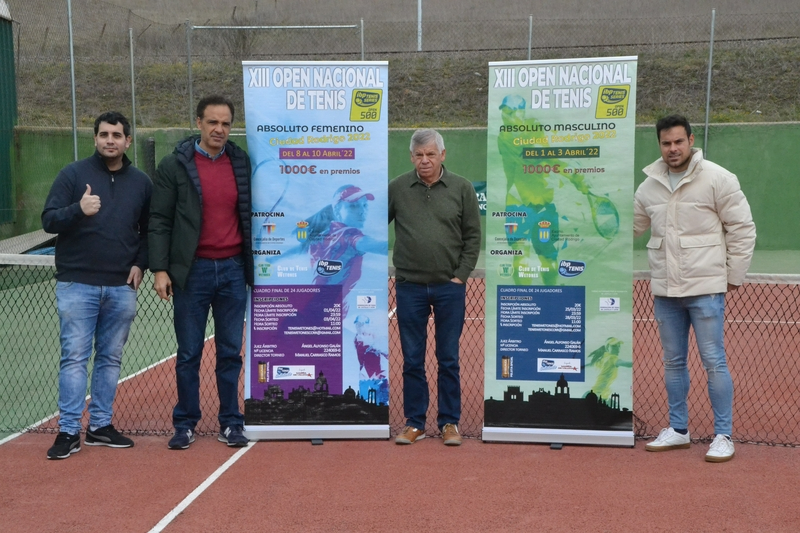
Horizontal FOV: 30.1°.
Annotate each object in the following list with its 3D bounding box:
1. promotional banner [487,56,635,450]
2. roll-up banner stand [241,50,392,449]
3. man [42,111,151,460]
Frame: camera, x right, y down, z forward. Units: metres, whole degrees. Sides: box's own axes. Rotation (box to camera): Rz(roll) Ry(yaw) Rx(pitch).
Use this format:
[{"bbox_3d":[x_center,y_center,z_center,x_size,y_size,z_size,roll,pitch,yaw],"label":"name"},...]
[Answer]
[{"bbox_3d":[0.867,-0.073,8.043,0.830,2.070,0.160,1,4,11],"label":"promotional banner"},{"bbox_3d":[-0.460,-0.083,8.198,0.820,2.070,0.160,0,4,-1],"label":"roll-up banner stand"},{"bbox_3d":[-1.619,0.080,7.875,0.560,1.791,0.460,-1,4,-12],"label":"man"}]

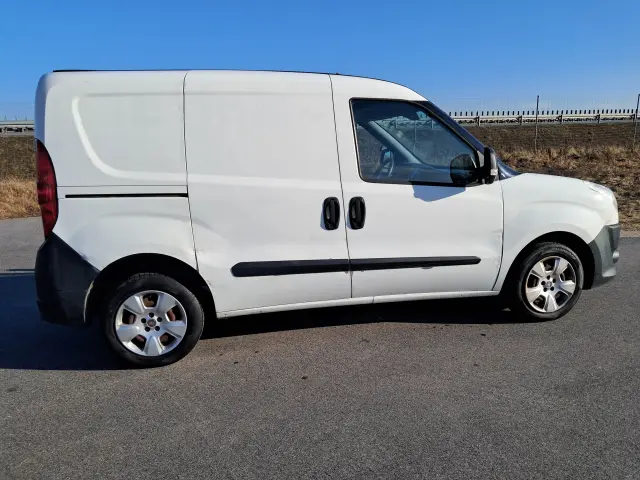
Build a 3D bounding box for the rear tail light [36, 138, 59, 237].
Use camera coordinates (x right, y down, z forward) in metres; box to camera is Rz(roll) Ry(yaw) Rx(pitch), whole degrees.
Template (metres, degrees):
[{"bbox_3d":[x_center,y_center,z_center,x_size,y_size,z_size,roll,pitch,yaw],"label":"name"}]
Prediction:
[{"bbox_3d":[-1.579,-0.288,2.901,0.163,0.576,0.173,-4,11,-12],"label":"rear tail light"}]

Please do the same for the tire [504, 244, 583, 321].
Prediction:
[{"bbox_3d":[1.685,0.302,3.753,0.608,0.600,0.194,-4,11,-12],"label":"tire"}]

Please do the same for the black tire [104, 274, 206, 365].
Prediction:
[{"bbox_3d":[-1.059,0.494,3.177,0.608,0.600,0.194,-4,11,-12],"label":"black tire"}]

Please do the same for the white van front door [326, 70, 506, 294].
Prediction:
[{"bbox_3d":[0.674,-0.344,3.375,1.132,1.479,0.250,-4,11,-12],"label":"white van front door"}]

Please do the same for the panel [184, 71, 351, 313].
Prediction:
[{"bbox_3d":[-0.320,-0.304,3.158,1.005,1.469,0.245,-4,11,-12],"label":"panel"}]

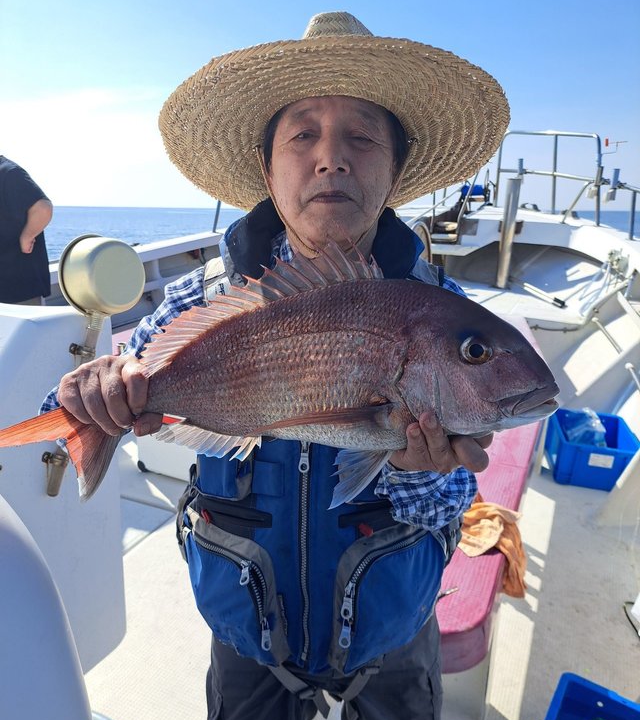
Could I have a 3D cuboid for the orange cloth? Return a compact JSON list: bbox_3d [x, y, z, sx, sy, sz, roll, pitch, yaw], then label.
[{"bbox_3d":[0.582,0.650,1.987,0.250,0.210,0.340,7,16,24],"label":"orange cloth"}]

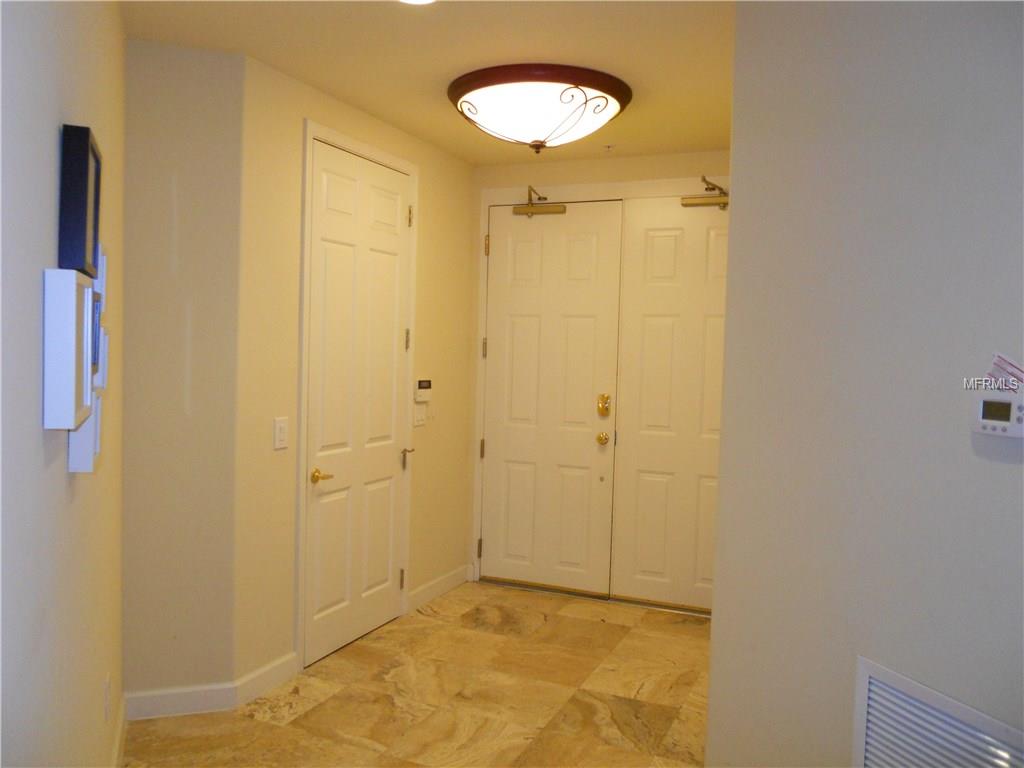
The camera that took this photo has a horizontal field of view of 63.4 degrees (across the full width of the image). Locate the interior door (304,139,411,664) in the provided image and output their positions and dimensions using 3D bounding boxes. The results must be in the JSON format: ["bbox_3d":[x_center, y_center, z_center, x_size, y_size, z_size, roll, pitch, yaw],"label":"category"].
[{"bbox_3d":[-0.774,0.094,4.198,0.050,2.440,0.853,3,3,23],"label":"interior door"}]

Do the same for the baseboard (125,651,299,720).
[{"bbox_3d":[-1.202,1.290,3.493,0.745,0.110,0.180,-1,4,-42],"label":"baseboard"}]

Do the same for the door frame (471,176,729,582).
[{"bbox_3d":[0.632,0.104,4.978,1.749,2.400,0.060,3,3,23],"label":"door frame"}]

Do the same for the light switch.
[{"bbox_3d":[-1.007,0.217,3.627,0.012,0.131,0.086,3,3,23],"label":"light switch"}]

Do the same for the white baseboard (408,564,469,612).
[{"bbox_3d":[-0.440,1.240,5.053,0.018,0.107,0.764,3,3,23],"label":"white baseboard"}]

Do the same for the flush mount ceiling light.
[{"bbox_3d":[0.119,-1.161,3.650,0.806,0.280,0.806,2,3,0],"label":"flush mount ceiling light"}]

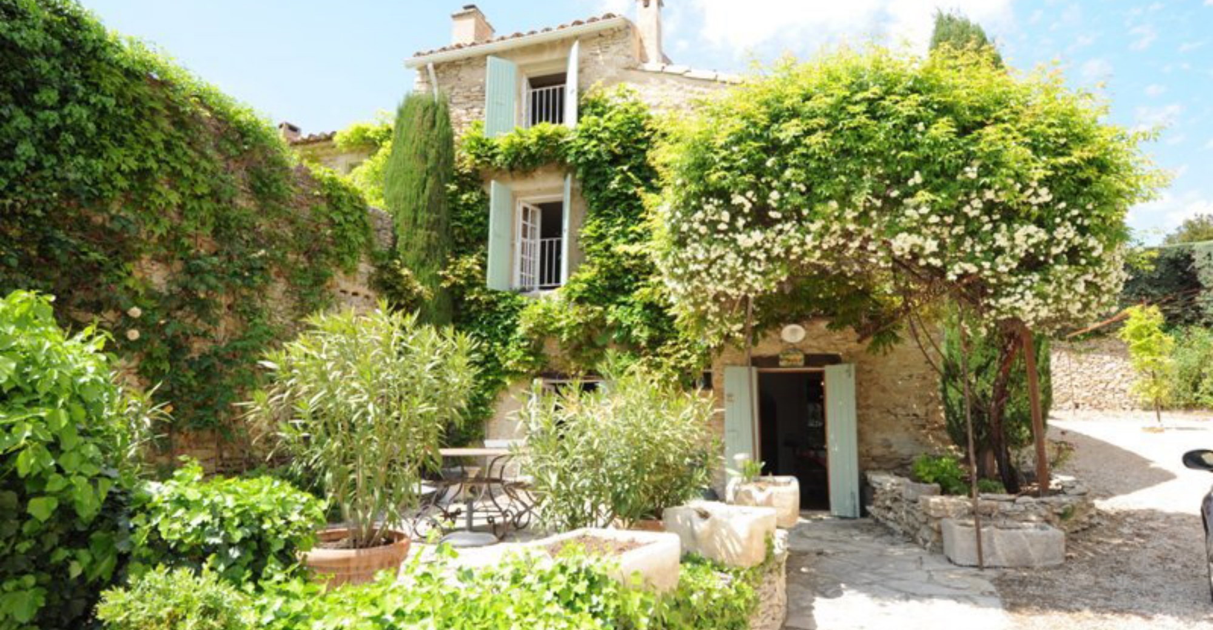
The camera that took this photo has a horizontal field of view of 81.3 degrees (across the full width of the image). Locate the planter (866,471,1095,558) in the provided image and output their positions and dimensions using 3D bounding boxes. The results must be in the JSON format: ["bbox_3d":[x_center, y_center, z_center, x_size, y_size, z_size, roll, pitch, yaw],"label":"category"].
[{"bbox_3d":[4.783,2.402,8.863,2.300,0.620,2.200,0,-8,6],"label":"planter"}]

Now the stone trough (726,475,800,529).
[{"bbox_3d":[2.073,2.422,9.261,0.830,0.570,0.650,-2,-8,20],"label":"stone trough"}]

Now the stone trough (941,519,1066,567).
[{"bbox_3d":[4.104,2.345,7.356,1.070,0.380,0.450,1,-8,-2],"label":"stone trough"}]

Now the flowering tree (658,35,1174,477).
[{"bbox_3d":[3.353,-0.380,8.582,5.300,5.100,3.600,-1,-8,12],"label":"flowering tree"}]

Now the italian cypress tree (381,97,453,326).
[{"bbox_3d":[-3.247,-0.449,12.520,1.200,7.000,1.200,-2,-8,20],"label":"italian cypress tree"}]

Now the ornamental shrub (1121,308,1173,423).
[{"bbox_3d":[12.742,1.114,16.612,1.050,2.750,1.050,0,-8,0],"label":"ornamental shrub"}]

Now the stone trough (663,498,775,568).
[{"bbox_3d":[0.770,1.483,4.846,0.640,0.330,0.480,-5,-9,36],"label":"stone trough"}]

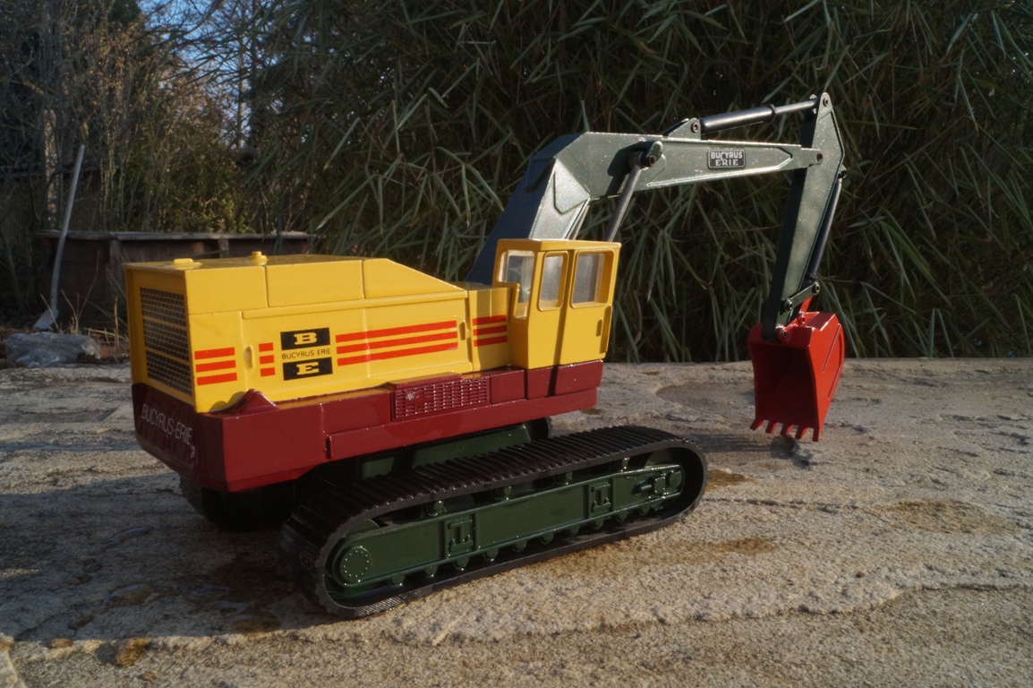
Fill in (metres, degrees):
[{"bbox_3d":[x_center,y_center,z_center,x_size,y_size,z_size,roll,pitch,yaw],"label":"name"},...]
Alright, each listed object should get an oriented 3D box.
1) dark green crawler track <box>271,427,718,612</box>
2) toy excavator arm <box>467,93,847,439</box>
[{"bbox_3d":[0.000,0.040,0.212,0.112,0.024,0.021,-7,10,-34],"label":"dark green crawler track"},{"bbox_3d":[0.054,-0.022,0.285,0.174,0.125,0.028,-7,10,-35],"label":"toy excavator arm"}]

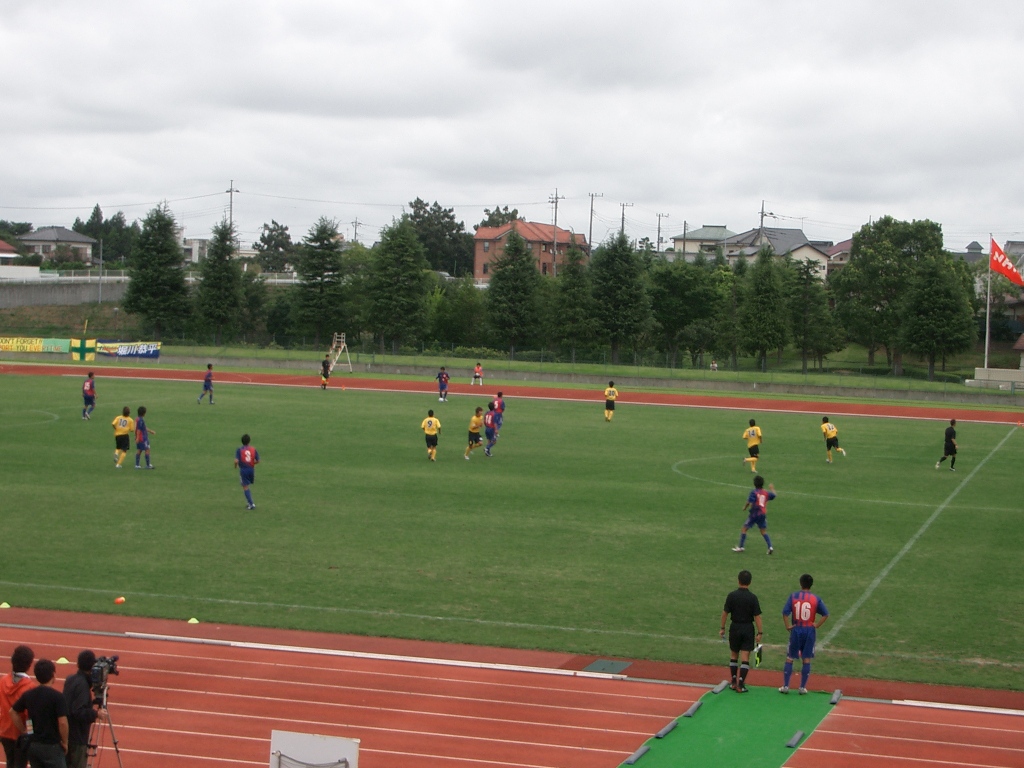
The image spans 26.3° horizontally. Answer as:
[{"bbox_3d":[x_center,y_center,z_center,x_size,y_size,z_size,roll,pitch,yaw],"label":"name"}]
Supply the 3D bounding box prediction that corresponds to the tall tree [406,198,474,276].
[{"bbox_3d":[-9.179,-18.748,285.000,9.600,11.000,9.200,2,3,0],"label":"tall tree"}]

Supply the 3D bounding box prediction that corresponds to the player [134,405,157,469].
[{"bbox_3d":[-10.331,1.500,61.704,0.480,1.769,0.520,1,3,-26],"label":"player"}]

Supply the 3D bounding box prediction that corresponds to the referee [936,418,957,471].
[{"bbox_3d":[14.317,1.997,72.048,0.580,1.693,0.520,0,3,-38],"label":"referee"}]

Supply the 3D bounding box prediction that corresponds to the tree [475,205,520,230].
[{"bbox_3d":[-1.888,-18.032,285.000,6.500,10.500,6.500,3,3,15],"label":"tree"}]

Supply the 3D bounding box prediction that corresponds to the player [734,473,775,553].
[{"bbox_3d":[5.141,2.778,46.600,0.780,1.660,0.600,1,3,-26],"label":"player"}]

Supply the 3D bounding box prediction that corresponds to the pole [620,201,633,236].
[{"bbox_3d":[15.157,-17.838,287.731,1.800,11.752,0.500,3,3,15],"label":"pole"}]

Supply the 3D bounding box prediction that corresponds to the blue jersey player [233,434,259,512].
[{"bbox_3d":[-6.259,2.090,51.700,0.600,1.750,0.550,2,3,-14],"label":"blue jersey player"}]

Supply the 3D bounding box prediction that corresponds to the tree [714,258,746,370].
[{"bbox_3d":[13.637,-4.318,136.000,2.300,6.989,2.300,2,3,6],"label":"tree"}]

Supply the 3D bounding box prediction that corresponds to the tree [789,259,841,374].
[{"bbox_3d":[18.202,-4.055,131.500,3.200,6.870,3.200,3,3,15],"label":"tree"}]

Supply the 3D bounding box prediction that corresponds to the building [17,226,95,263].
[{"bbox_3d":[-59.135,-17.902,285.000,6.600,5.100,8.900,4,3,36],"label":"building"}]

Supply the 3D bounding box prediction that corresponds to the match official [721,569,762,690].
[{"bbox_3d":[3.319,3.526,31.299,0.626,1.728,0.384,3,3,9],"label":"match official"}]

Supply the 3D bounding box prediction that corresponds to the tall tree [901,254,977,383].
[{"bbox_3d":[26.078,-4.071,134.000,4.600,7.700,4.600,3,3,11],"label":"tall tree"}]

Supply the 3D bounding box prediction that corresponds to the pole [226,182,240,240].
[{"bbox_3d":[-31.891,-17.025,247.725,1.600,11.979,0.500,3,3,15],"label":"pole"}]

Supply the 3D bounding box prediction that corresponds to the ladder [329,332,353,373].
[{"bbox_3d":[-10.273,-1.820,128.500,1.600,2.400,0.900,0,4,-45],"label":"ladder"}]

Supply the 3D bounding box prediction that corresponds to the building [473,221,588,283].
[{"bbox_3d":[2.605,-16.340,277.271,9.091,8.000,22.000,3,3,15],"label":"building"}]

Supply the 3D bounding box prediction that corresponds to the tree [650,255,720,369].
[{"bbox_3d":[10.560,-4.346,134.000,4.200,6.570,4.200,3,3,15],"label":"tree"}]

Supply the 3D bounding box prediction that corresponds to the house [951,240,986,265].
[{"bbox_3d":[52.136,-11.935,250.000,9.500,8.600,8.000,3,3,9],"label":"house"}]

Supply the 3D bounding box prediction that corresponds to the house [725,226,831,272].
[{"bbox_3d":[28.758,-12.884,238.000,10.500,8.300,8.500,1,3,-12],"label":"house"}]

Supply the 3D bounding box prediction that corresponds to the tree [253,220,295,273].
[{"bbox_3d":[-27.969,-15.545,257.830,5.200,7.413,5.000,3,3,15],"label":"tree"}]

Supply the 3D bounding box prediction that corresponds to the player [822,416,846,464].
[{"bbox_3d":[10.803,1.851,73.666,0.520,1.552,0.750,0,3,-34],"label":"player"}]

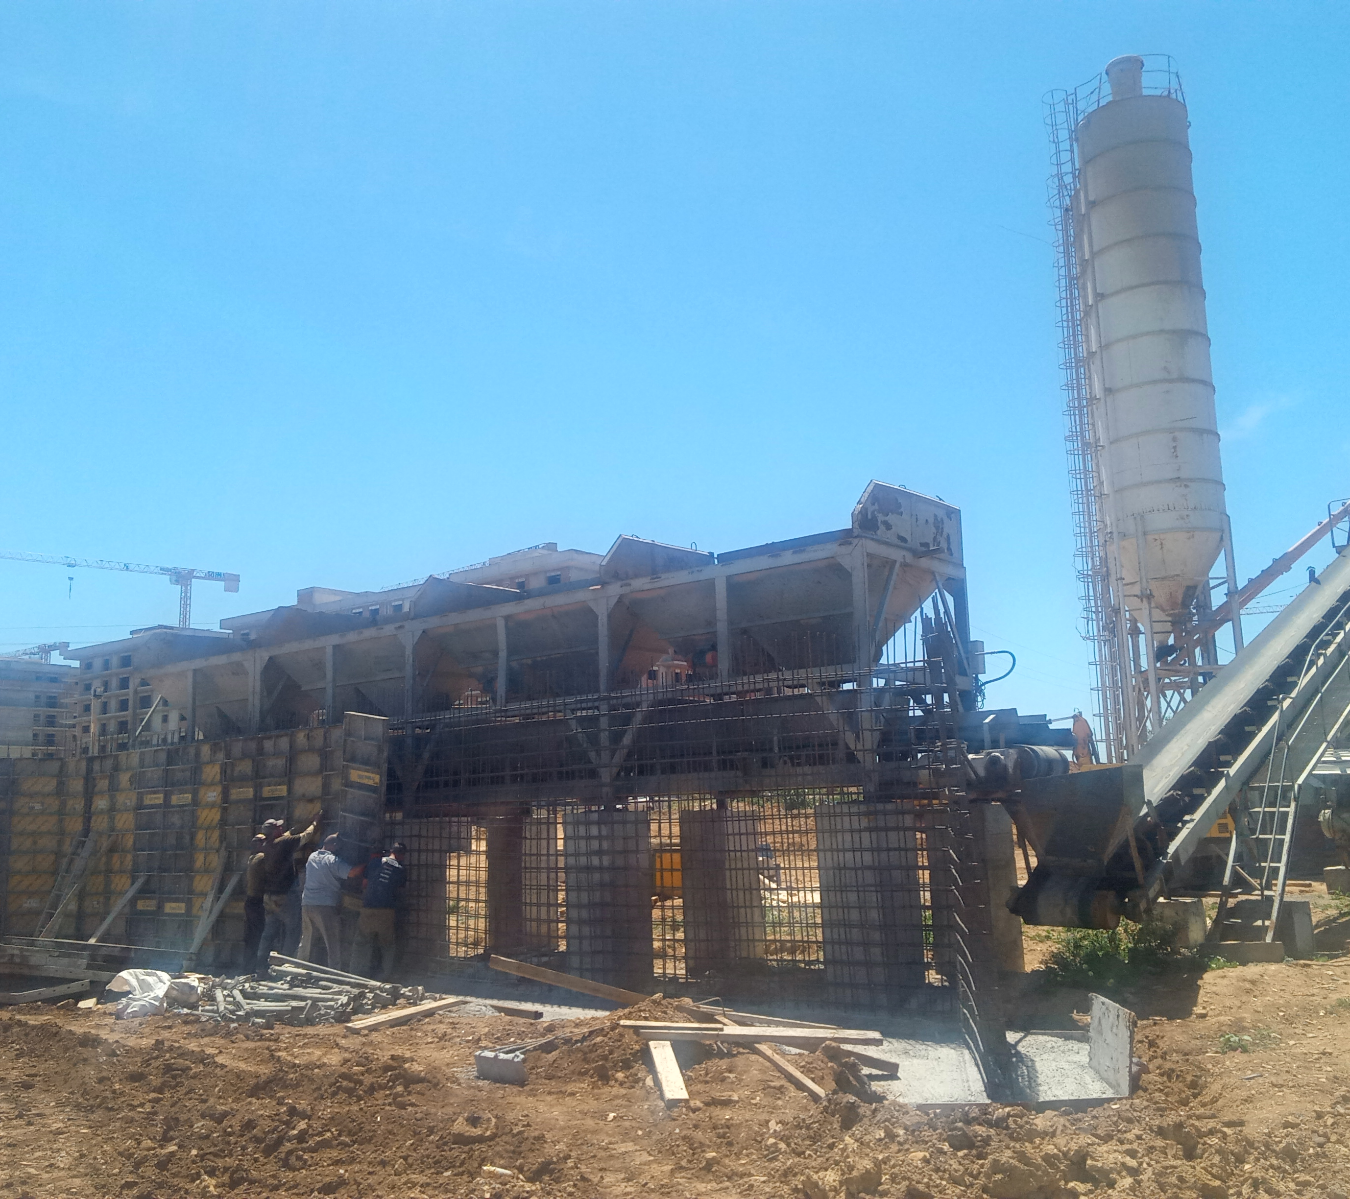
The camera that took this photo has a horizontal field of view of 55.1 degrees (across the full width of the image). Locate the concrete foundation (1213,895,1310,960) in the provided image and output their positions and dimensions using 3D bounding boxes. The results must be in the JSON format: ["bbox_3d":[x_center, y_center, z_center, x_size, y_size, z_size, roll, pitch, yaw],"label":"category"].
[{"bbox_3d":[5.899,3.319,13.134,0.820,0.600,0.650,-4,-10,11],"label":"concrete foundation"}]

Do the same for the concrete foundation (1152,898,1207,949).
[{"bbox_3d":[5.626,3.616,14.400,0.520,0.560,0.450,-9,-12,38],"label":"concrete foundation"}]

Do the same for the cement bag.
[{"bbox_3d":[-4.815,3.547,11.678,0.520,0.340,0.420,-2,-9,0],"label":"cement bag"}]

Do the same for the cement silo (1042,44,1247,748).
[{"bbox_3d":[12.378,-4.002,33.628,3.600,21.929,3.100,-6,-10,21],"label":"cement silo"}]

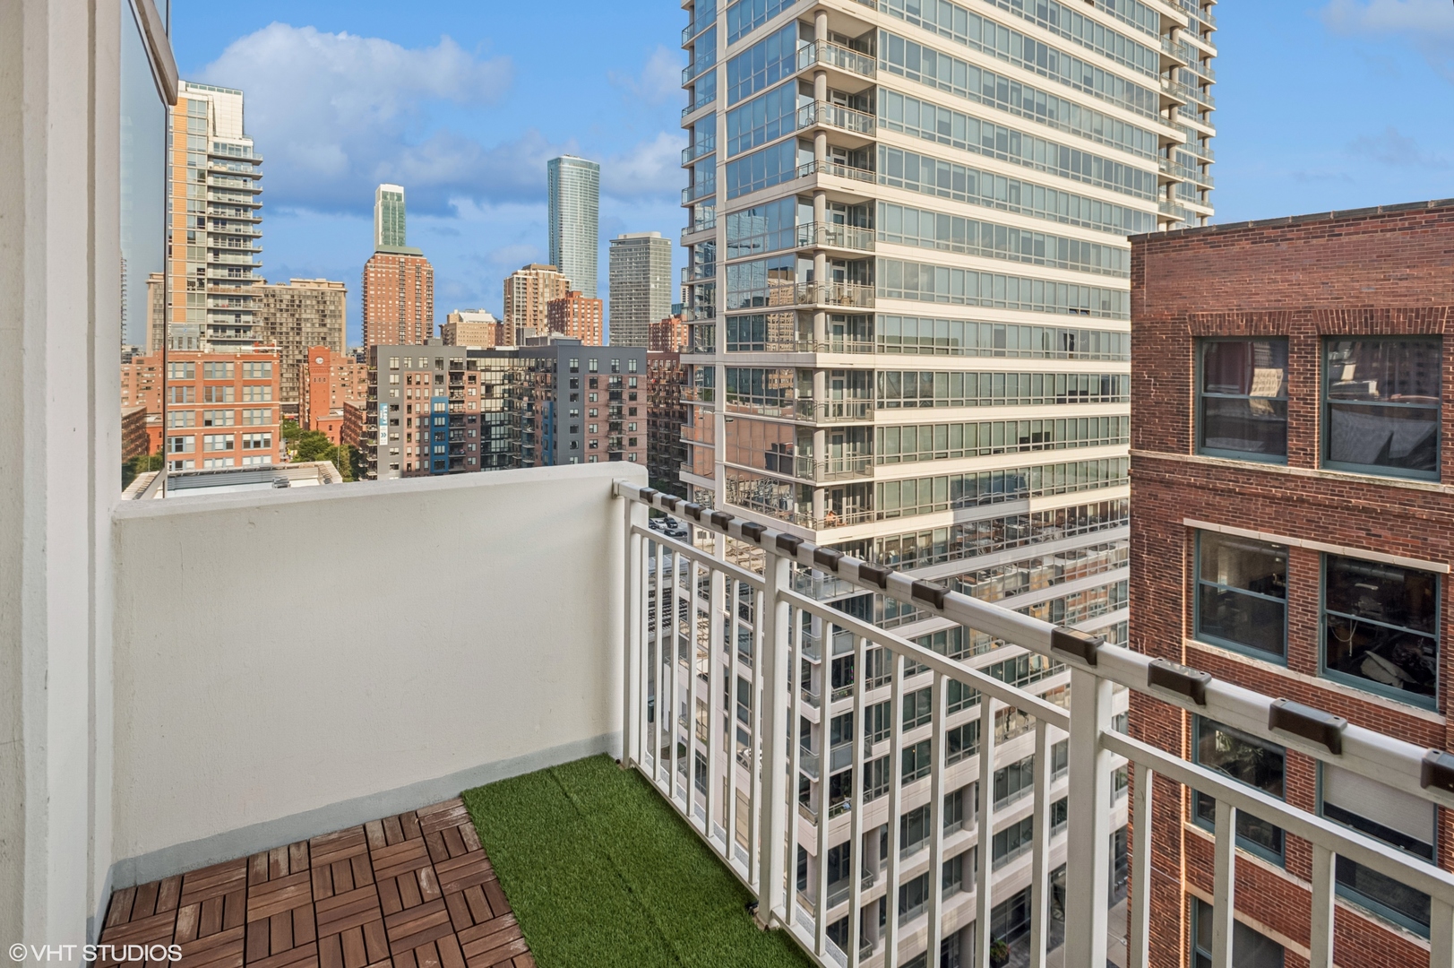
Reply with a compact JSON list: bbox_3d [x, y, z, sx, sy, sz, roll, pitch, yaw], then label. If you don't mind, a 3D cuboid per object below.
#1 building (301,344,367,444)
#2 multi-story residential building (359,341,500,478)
[{"bbox_3d":[-161.000,-37.000,283.000,26.000,39.000,35.000,-2,6,-34],"label":"building"},{"bbox_3d":[-68.200,-12.900,158.900,27.500,36.000,18.000,-2,6,-34],"label":"multi-story residential building"}]

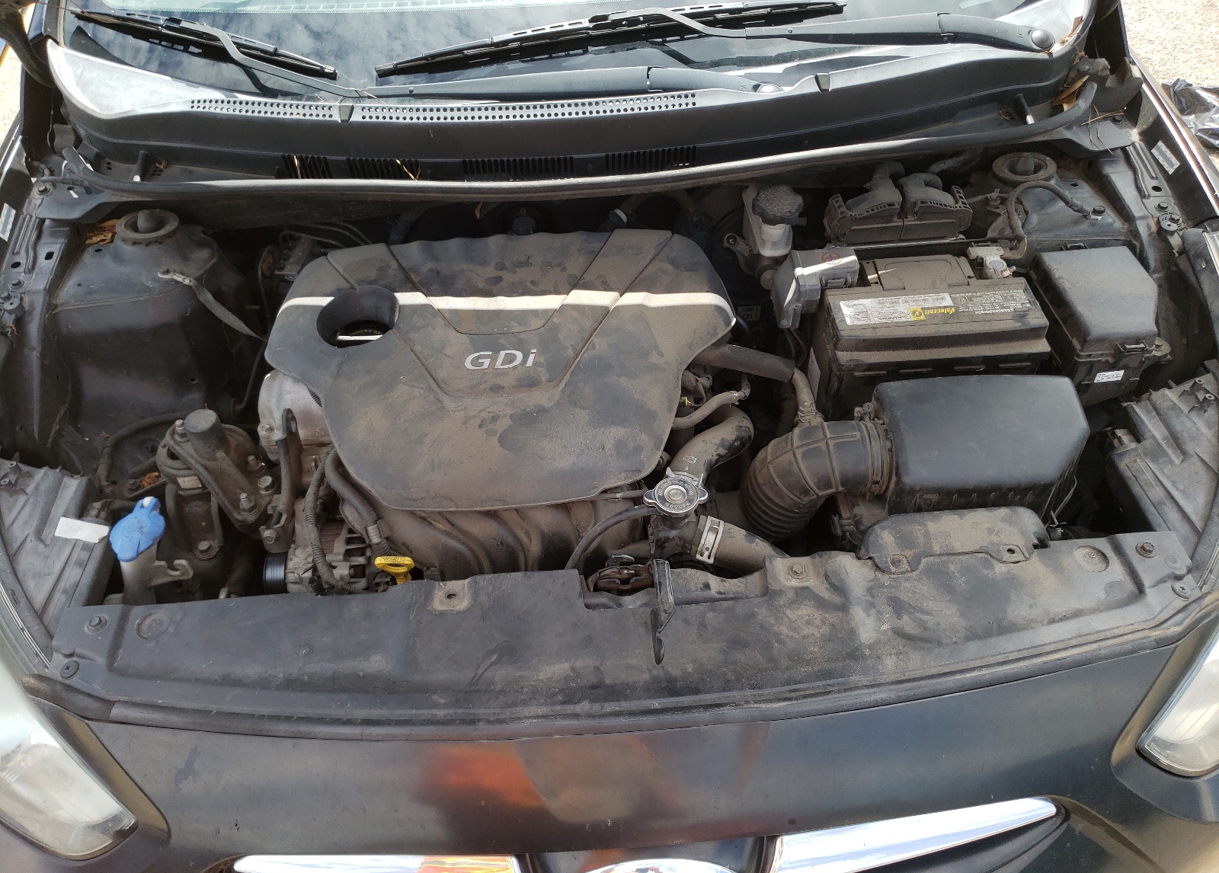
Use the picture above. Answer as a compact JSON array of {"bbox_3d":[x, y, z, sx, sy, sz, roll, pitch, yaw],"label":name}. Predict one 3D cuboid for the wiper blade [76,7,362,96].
[{"bbox_3d":[-0.545,-0.532,1.267,0.429,0.050,0.060,15,77,5],"label":"wiper blade"}]

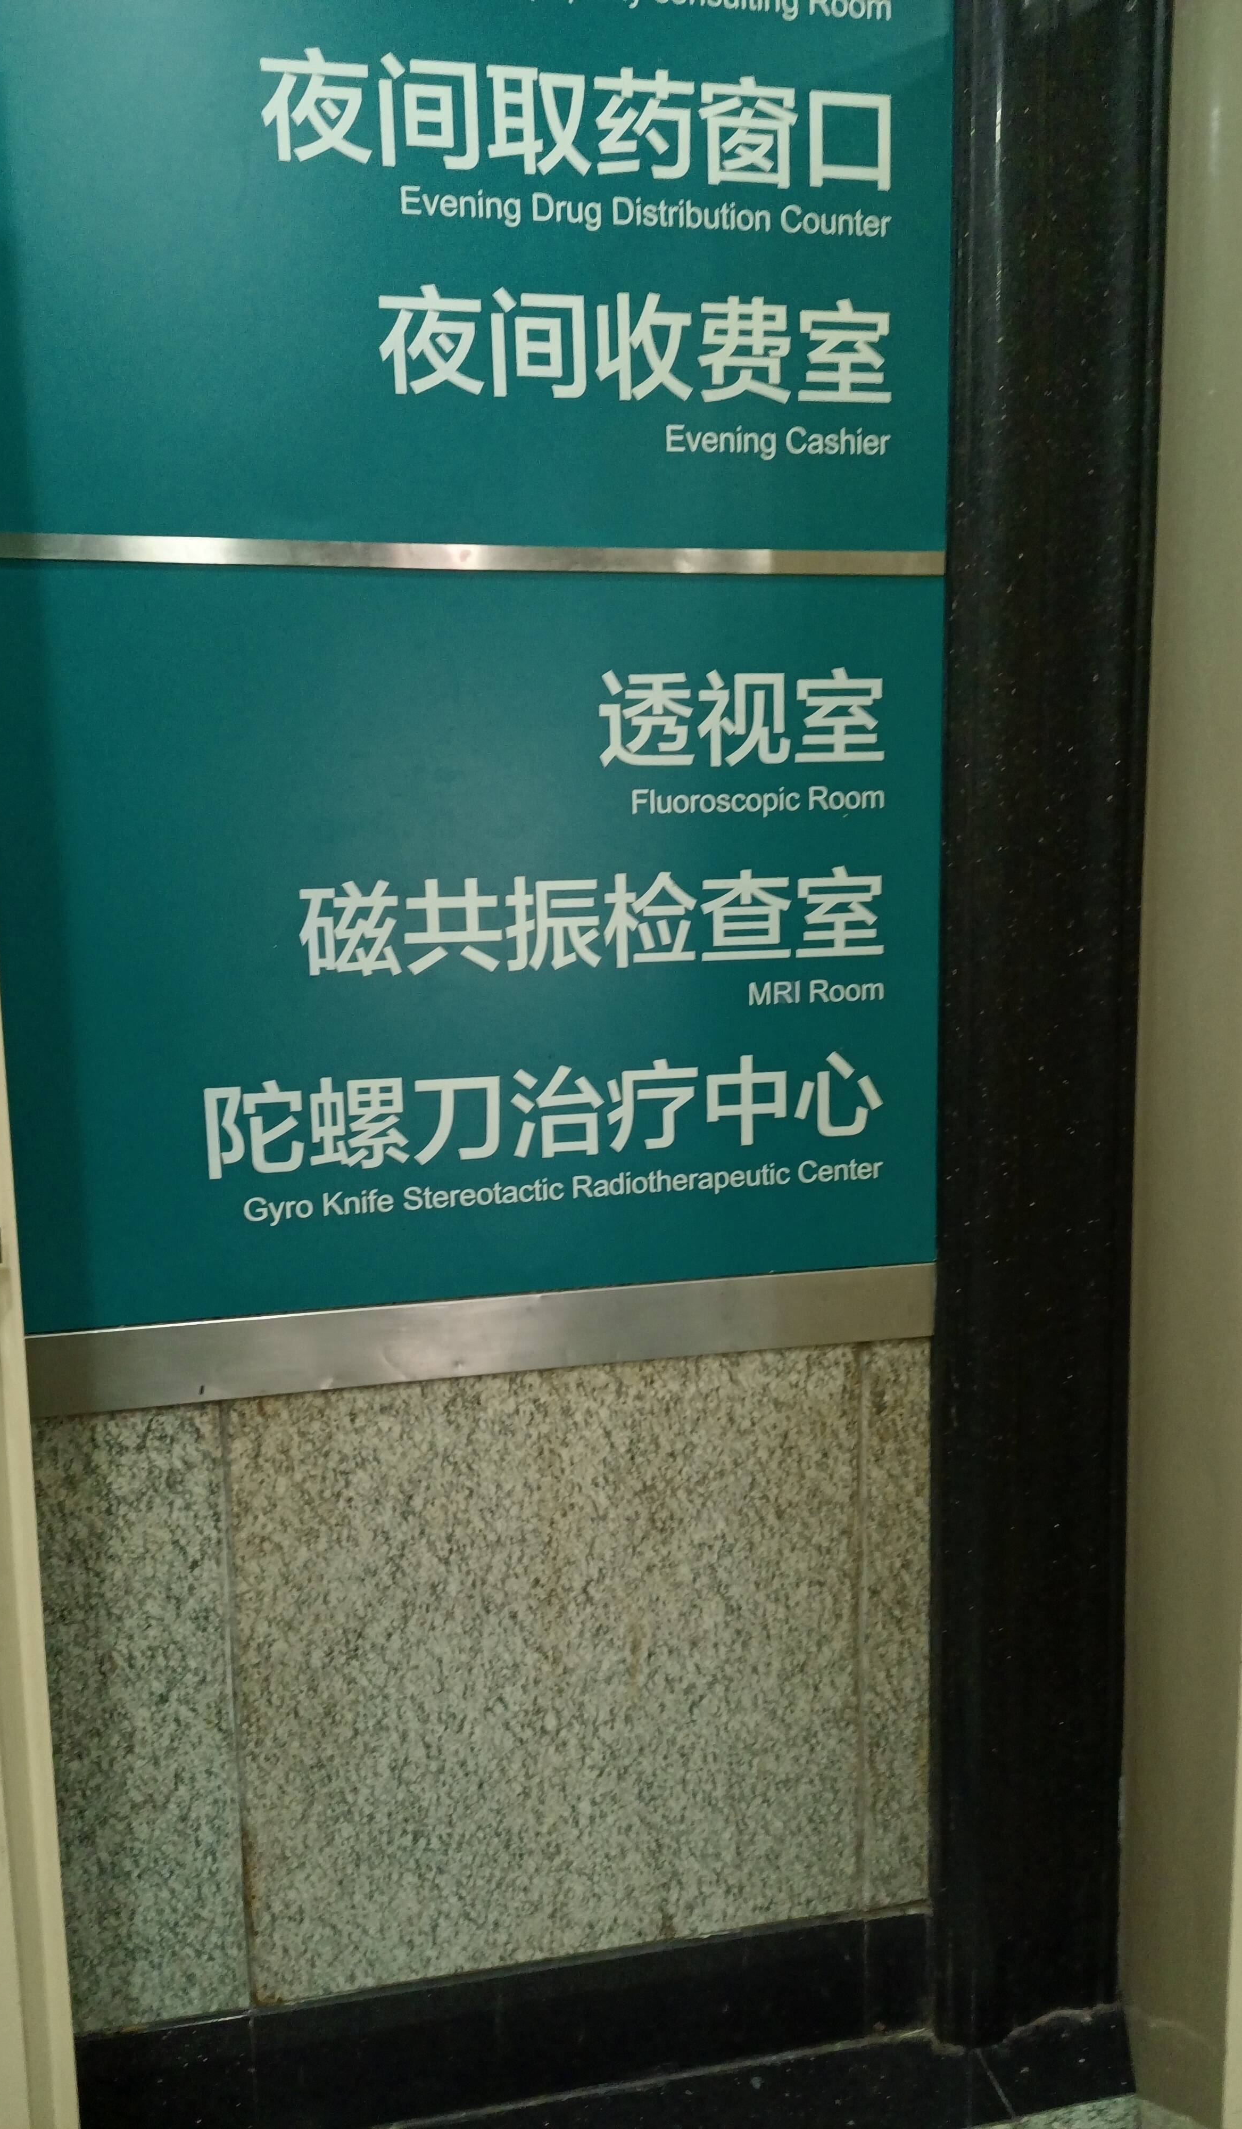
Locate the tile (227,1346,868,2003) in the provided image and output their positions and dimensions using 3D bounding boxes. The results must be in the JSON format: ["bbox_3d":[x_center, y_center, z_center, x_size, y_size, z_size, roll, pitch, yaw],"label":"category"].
[{"bbox_3d":[-0.058,0.586,1.554,0.612,0.605,0.020,-3,8,-11],"label":"tile"}]

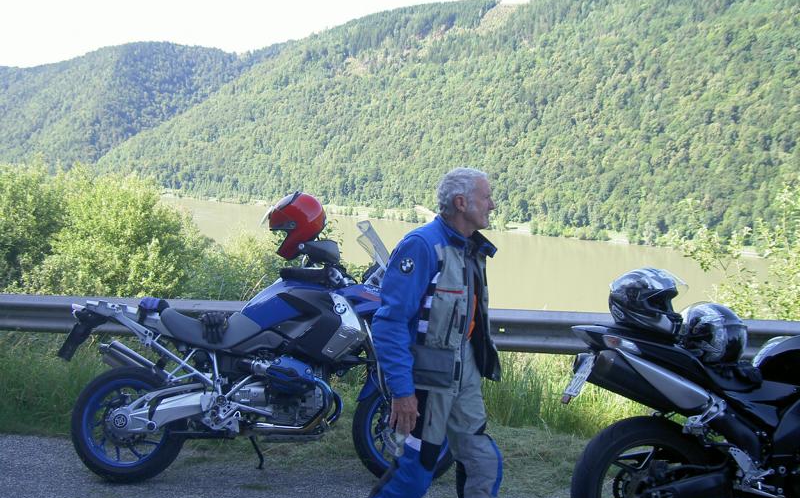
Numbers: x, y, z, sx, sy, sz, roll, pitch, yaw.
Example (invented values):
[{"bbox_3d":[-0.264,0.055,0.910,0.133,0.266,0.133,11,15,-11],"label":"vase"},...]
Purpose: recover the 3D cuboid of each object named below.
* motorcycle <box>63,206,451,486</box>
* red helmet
[{"bbox_3d":[-0.752,0.562,4.939,2.190,1.460,0.900,1,-6,-1],"label":"motorcycle"},{"bbox_3d":[-0.550,-0.124,4.700,0.325,0.310,0.260,-19,4,1],"label":"red helmet"}]

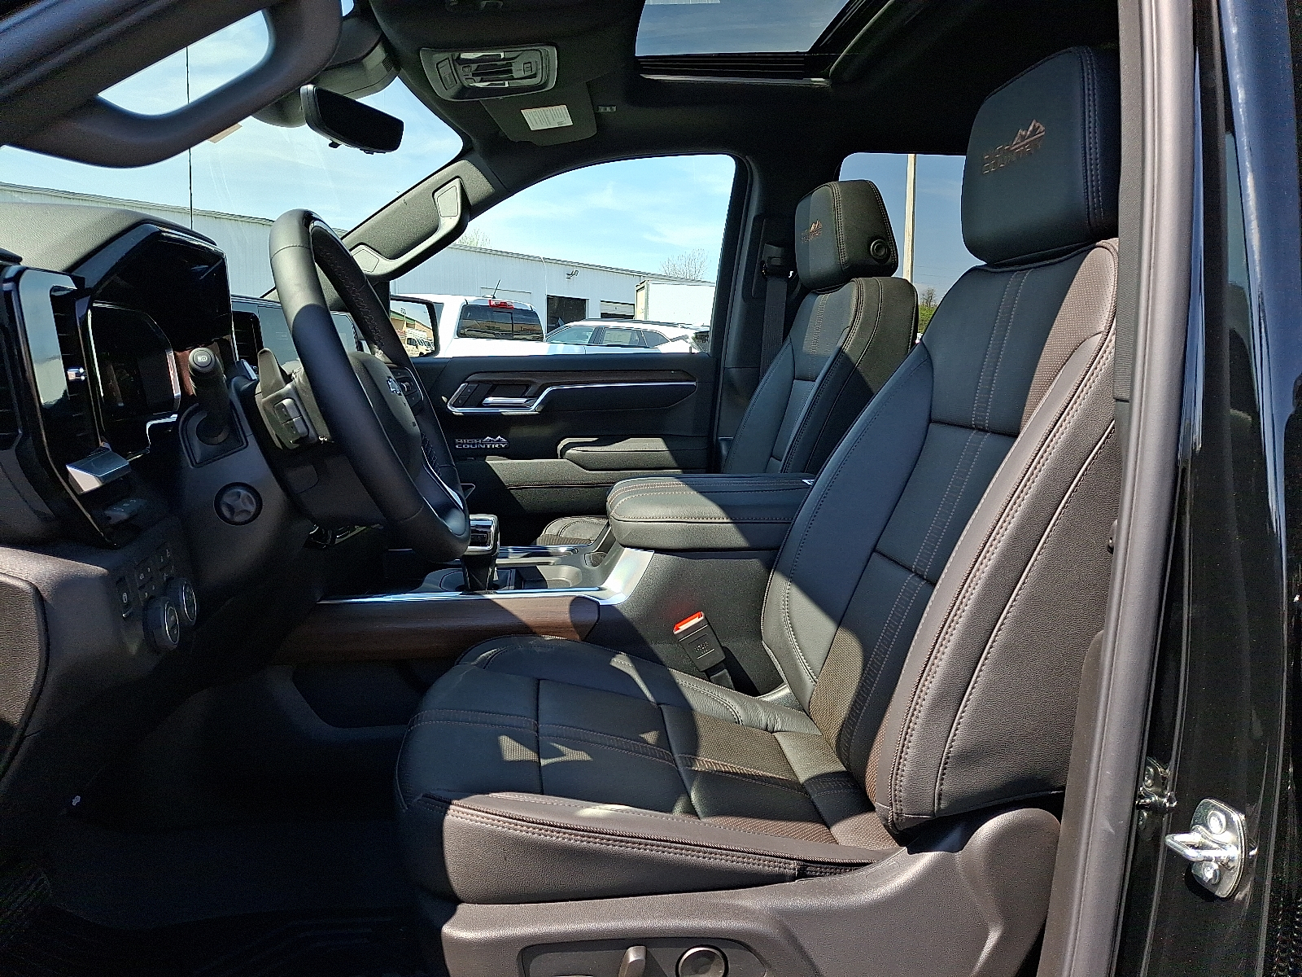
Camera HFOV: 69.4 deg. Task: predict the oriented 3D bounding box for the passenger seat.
[{"bbox_3d":[0.099,-0.091,1.859,0.770,0.980,0.540,-2,10,-7],"label":"passenger seat"}]

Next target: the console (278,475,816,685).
[{"bbox_3d":[-0.086,0.195,1.439,0.870,0.390,0.330,-2,10,-7],"label":"console"}]

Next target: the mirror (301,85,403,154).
[{"bbox_3d":[-0.397,-0.501,1.279,0.038,0.062,0.235,2,10,13],"label":"mirror"}]

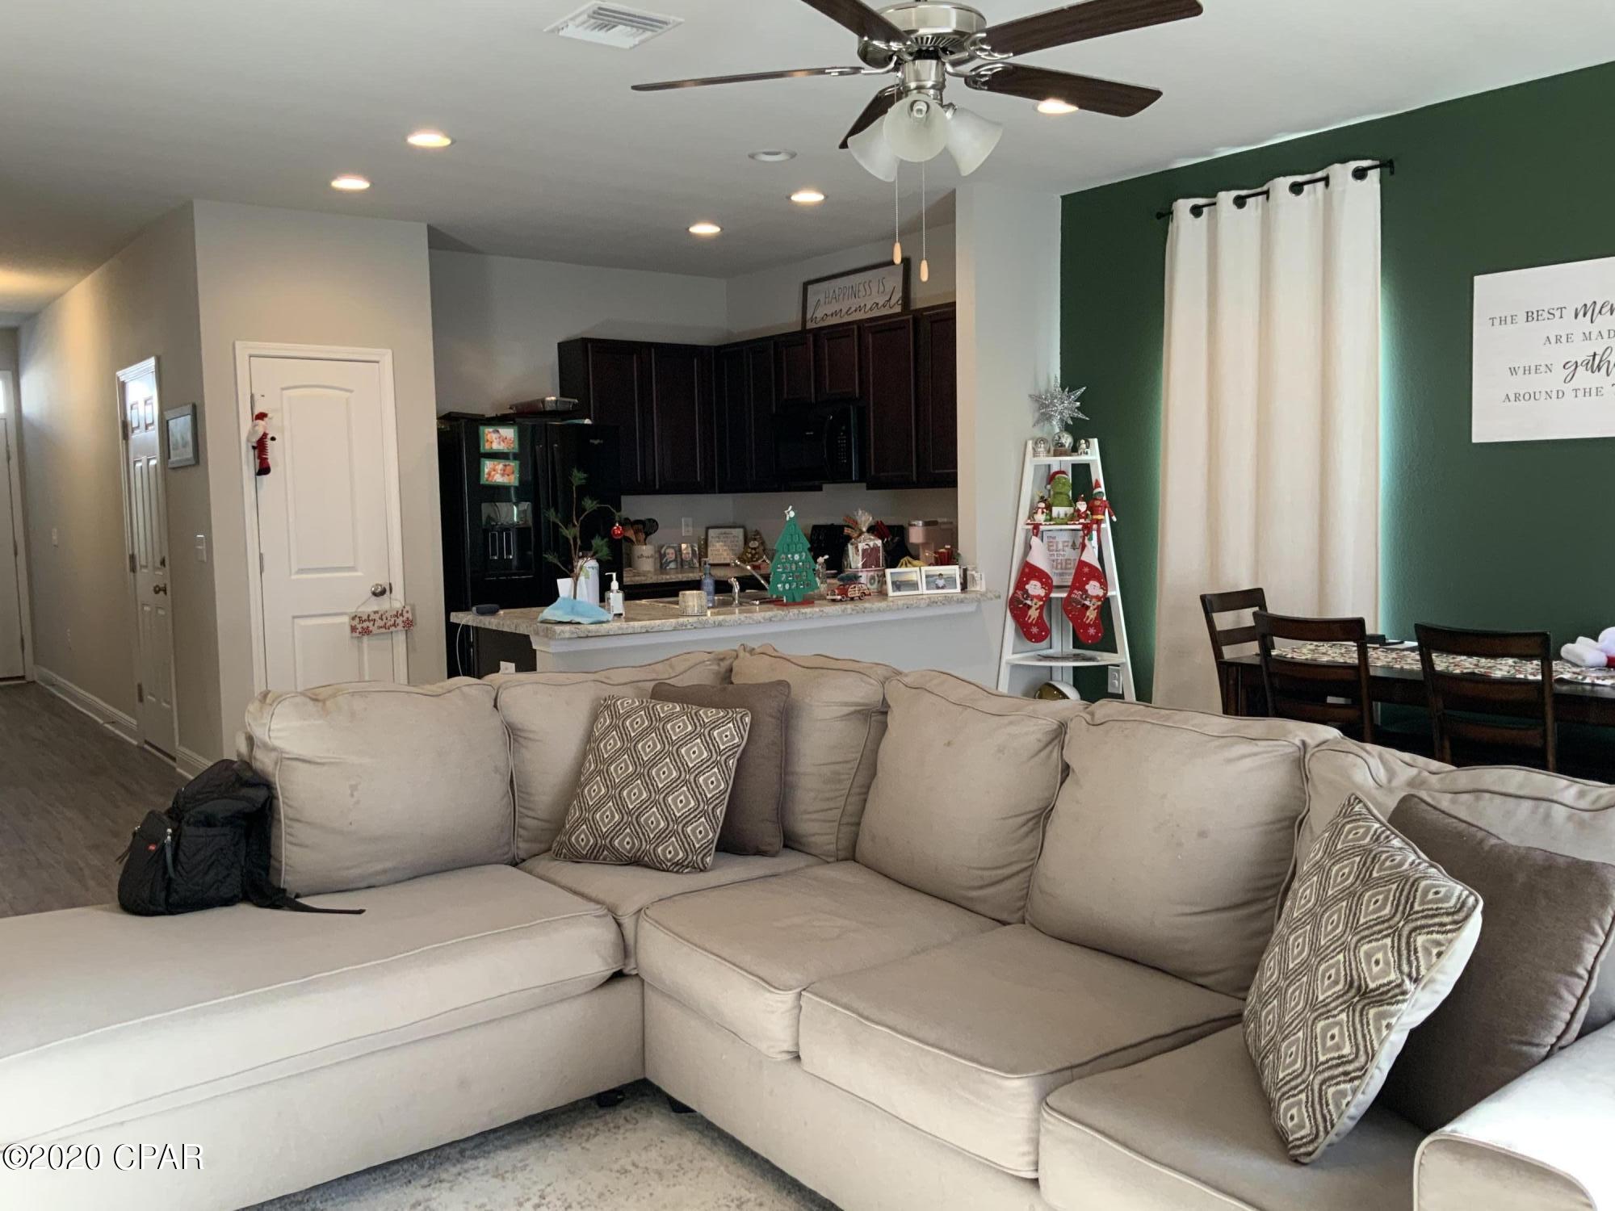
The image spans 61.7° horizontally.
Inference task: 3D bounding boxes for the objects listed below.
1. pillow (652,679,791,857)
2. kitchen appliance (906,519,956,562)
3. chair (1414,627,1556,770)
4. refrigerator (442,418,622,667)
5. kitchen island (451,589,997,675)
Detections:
[{"bbox_3d":[-0.226,0.426,3.530,0.420,0.440,0.140,1,-12,23],"label":"pillow"},{"bbox_3d":[0.665,-0.261,6.741,0.280,0.310,0.125,-5,6,-37],"label":"kitchen appliance"},{"bbox_3d":[2.077,0.523,3.932,0.520,0.955,0.430,-5,6,-37],"label":"chair"},{"bbox_3d":[-1.554,-0.084,7.292,0.890,1.770,0.820,-5,6,-37],"label":"refrigerator"},{"bbox_3d":[-0.254,0.444,5.699,2.210,0.935,0.880,-5,6,-37],"label":"kitchen island"}]

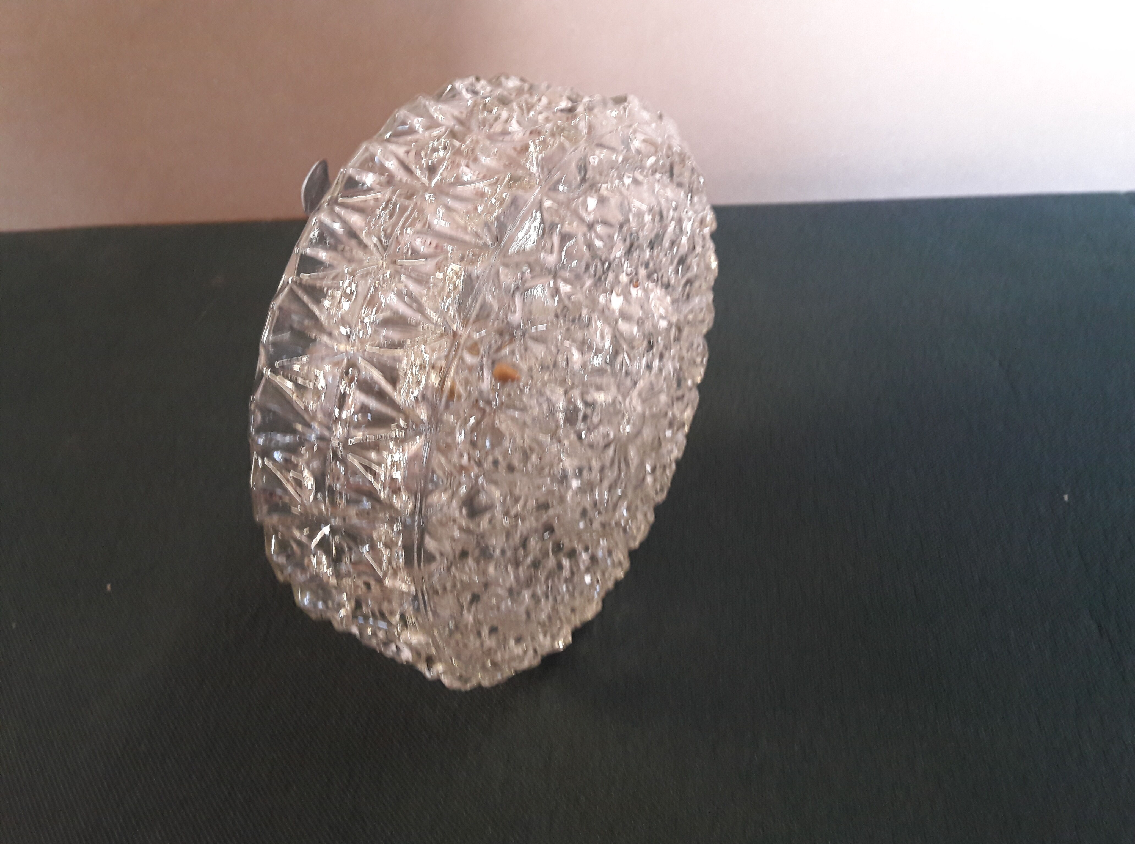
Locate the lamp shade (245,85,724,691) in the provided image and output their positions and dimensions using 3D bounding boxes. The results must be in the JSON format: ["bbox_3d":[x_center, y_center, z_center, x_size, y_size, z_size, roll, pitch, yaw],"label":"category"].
[{"bbox_3d":[-0.013,-0.011,0.312,0.076,0.195,0.195,19,47,24],"label":"lamp shade"}]

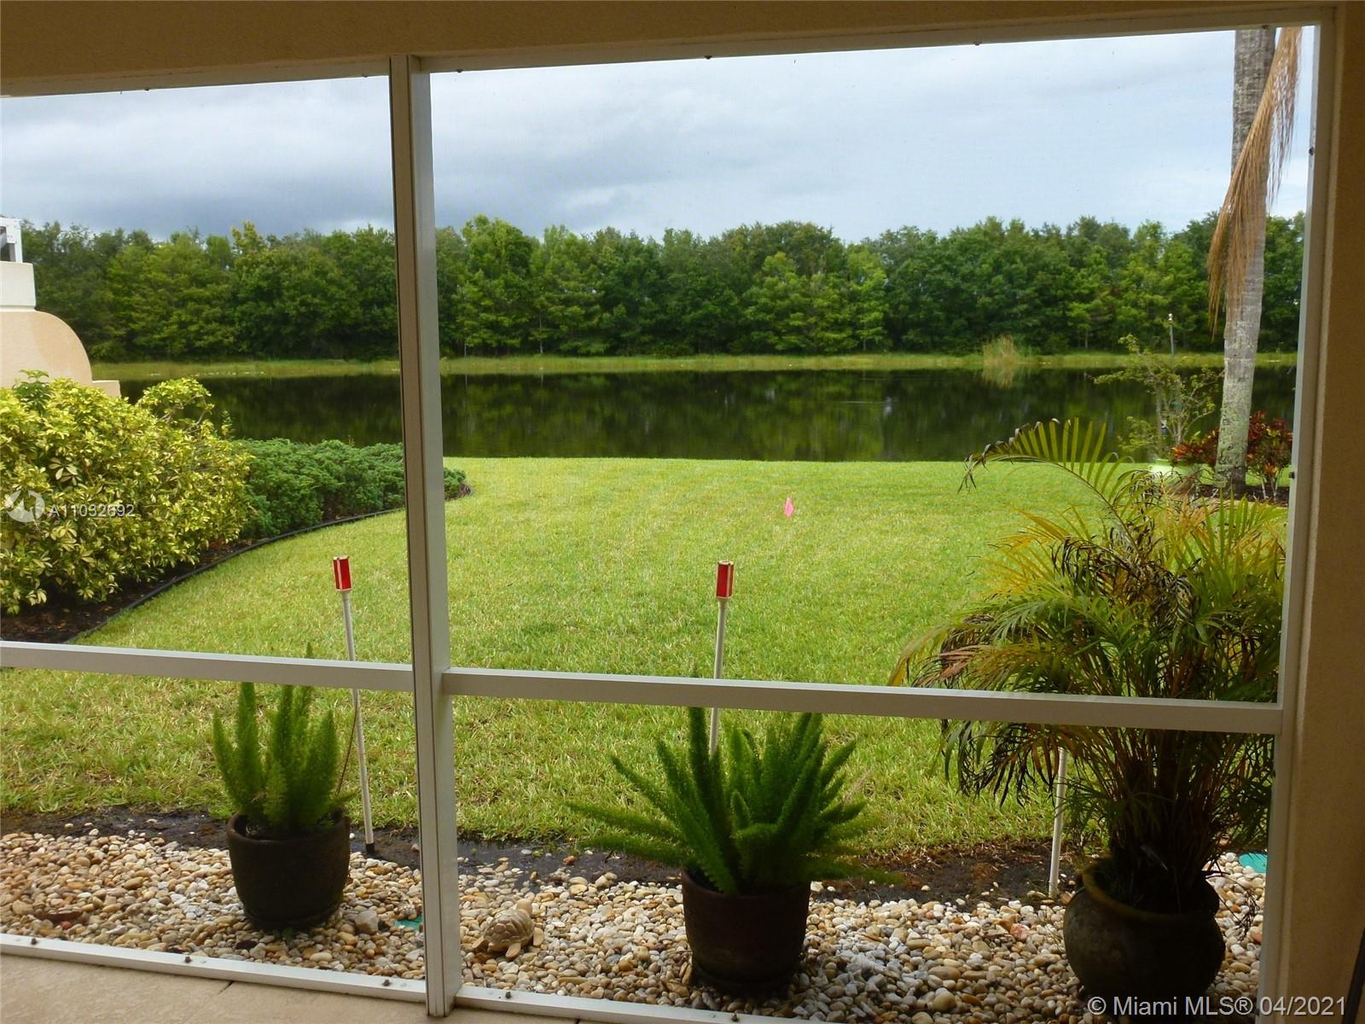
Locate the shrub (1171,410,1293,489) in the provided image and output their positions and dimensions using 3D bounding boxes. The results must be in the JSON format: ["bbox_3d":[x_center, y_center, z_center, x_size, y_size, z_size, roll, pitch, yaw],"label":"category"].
[{"bbox_3d":[6.428,-0.689,13.243,1.456,0.979,1.150,0,8,0],"label":"shrub"}]

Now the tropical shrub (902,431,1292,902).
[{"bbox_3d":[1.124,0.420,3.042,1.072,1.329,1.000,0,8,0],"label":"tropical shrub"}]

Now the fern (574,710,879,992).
[{"bbox_3d":[0.126,0.867,3.145,0.837,0.789,0.680,0,8,0],"label":"fern"}]

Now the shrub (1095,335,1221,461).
[{"bbox_3d":[5.554,-1.327,13.353,1.385,1.477,1.300,0,8,0],"label":"shrub"}]

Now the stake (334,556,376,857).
[{"bbox_3d":[-1.088,0.658,3.823,0.055,1.031,0.055,-3,8,0],"label":"stake"}]

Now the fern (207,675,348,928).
[{"bbox_3d":[-1.230,0.822,3.511,0.423,0.798,0.400,0,8,0],"label":"fern"}]

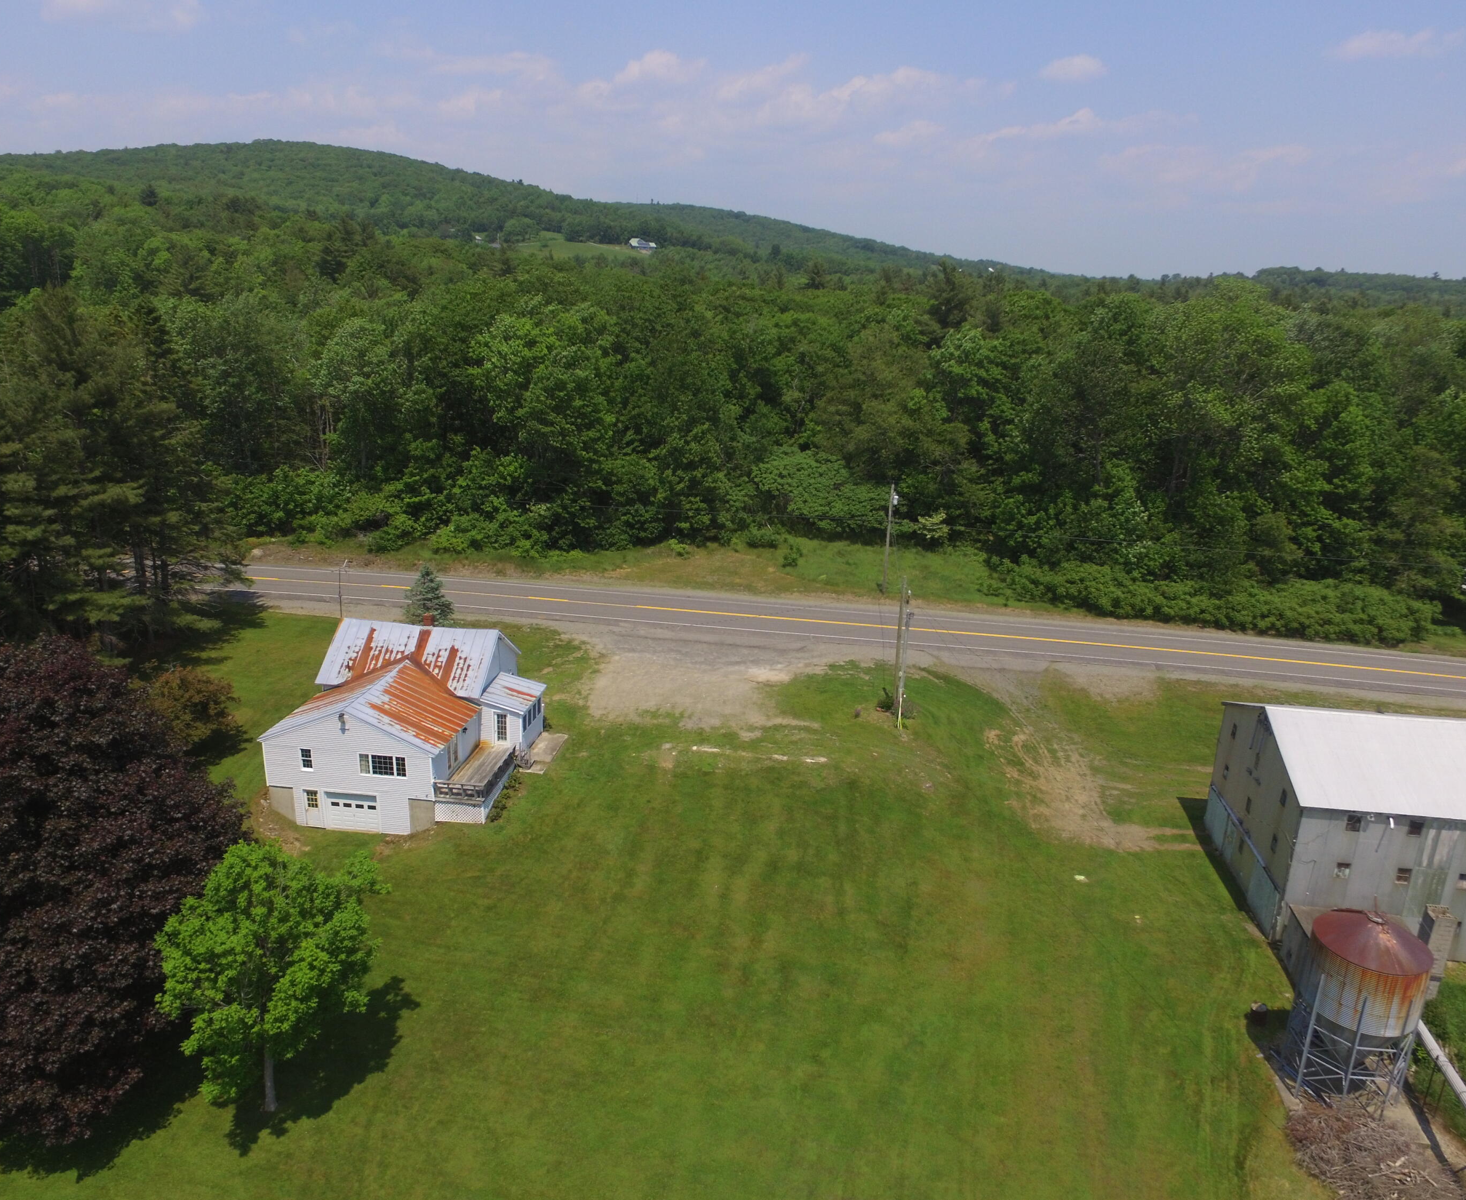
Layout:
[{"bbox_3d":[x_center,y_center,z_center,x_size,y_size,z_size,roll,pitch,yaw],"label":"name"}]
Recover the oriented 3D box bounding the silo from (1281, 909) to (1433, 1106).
[{"bbox_3d":[22.521,14.627,33.504,3.650,7.000,3.650,1,18,0],"label":"silo"}]

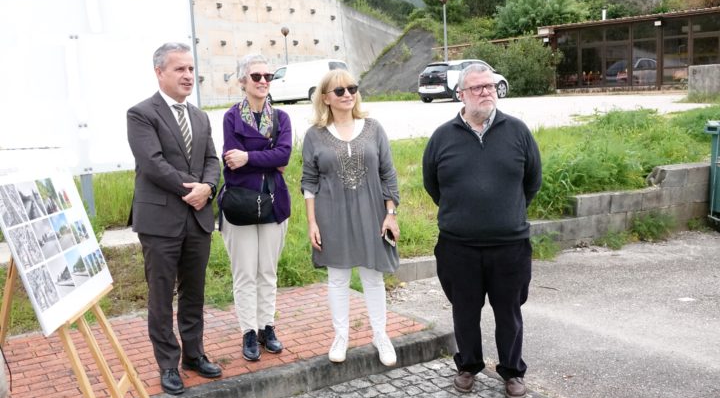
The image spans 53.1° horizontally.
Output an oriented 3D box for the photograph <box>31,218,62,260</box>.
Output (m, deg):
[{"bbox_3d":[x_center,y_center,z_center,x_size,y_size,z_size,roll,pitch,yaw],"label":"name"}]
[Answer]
[{"bbox_3d":[-1.071,0.133,2.465,0.010,0.129,0.180,-19,6,-4],"label":"photograph"}]

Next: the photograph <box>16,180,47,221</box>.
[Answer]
[{"bbox_3d":[-1.114,0.006,2.450,0.010,0.129,0.180,-19,6,-4],"label":"photograph"}]

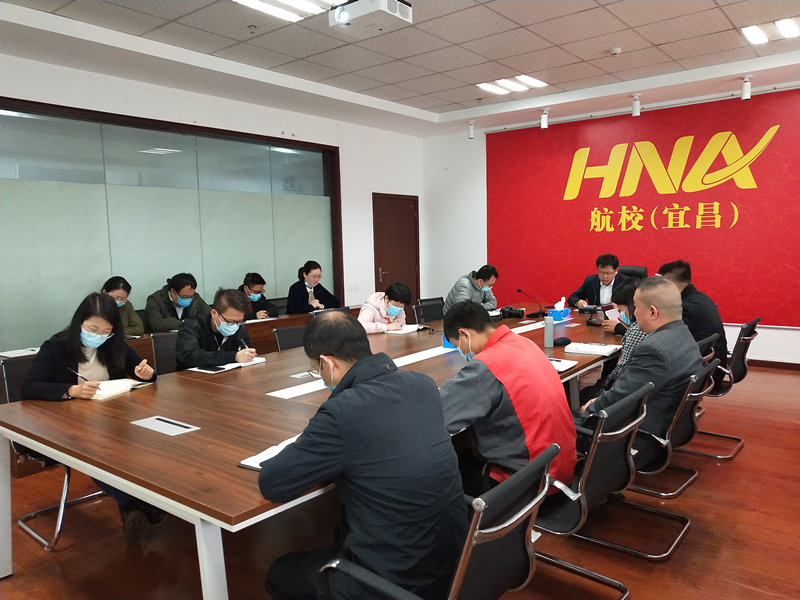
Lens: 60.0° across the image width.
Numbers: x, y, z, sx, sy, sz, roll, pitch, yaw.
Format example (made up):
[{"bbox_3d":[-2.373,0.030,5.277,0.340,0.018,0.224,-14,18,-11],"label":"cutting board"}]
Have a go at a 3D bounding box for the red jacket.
[{"bbox_3d":[0.381,0.414,2.676,0.580,0.600,0.530,2,6,40],"label":"red jacket"}]

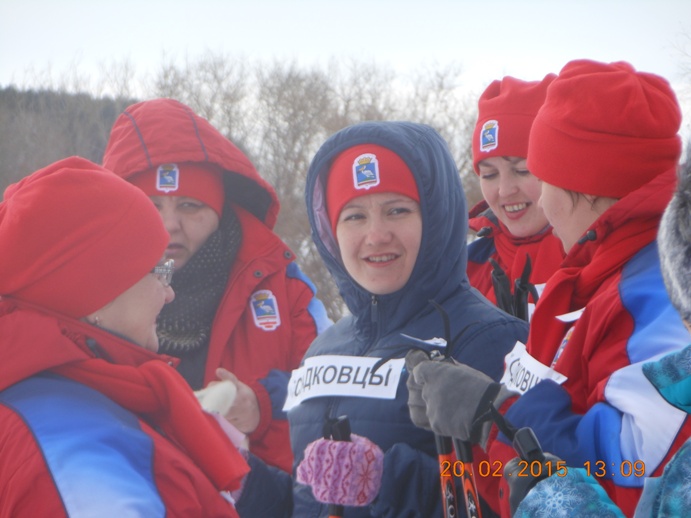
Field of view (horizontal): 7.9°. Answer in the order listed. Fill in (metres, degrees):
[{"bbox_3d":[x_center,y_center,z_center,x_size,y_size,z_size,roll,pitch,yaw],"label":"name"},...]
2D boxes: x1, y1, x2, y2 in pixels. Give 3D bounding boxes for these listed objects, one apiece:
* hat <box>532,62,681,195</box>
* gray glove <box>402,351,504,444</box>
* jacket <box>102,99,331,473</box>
[{"bbox_3d":[0.344,-0.173,6.600,0.215,0.185,0.190,7,2,30],"label":"hat"},{"bbox_3d":[0.141,0.178,6.500,0.125,0.118,0.095,6,0,18],"label":"gray glove"},{"bbox_3d":[-0.236,0.188,7.700,0.560,0.870,0.400,0,0,5],"label":"jacket"}]

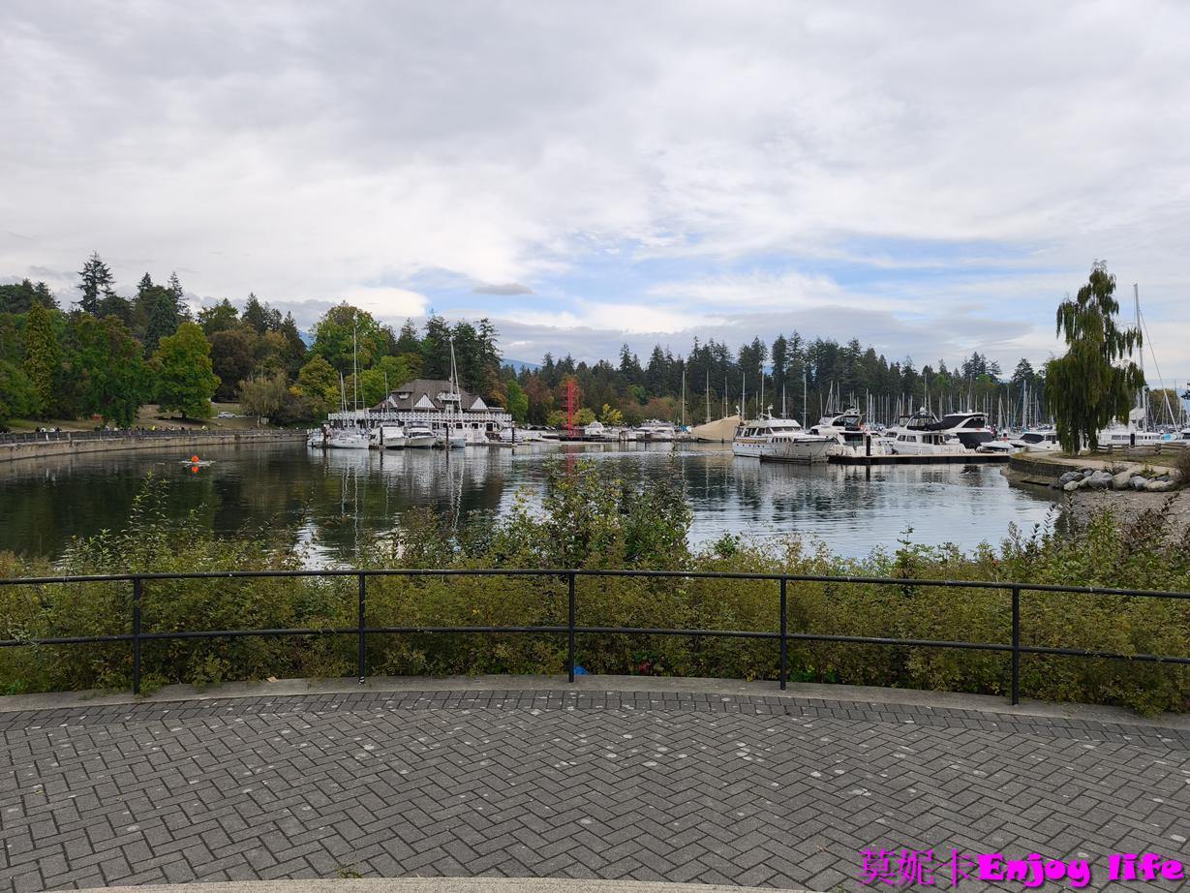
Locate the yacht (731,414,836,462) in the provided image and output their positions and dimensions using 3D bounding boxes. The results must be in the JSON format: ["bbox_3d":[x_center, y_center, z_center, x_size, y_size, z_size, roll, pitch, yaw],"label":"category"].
[{"bbox_3d":[21.800,-1.216,88.800,4.900,5.100,17.800,0,1,-18],"label":"yacht"}]

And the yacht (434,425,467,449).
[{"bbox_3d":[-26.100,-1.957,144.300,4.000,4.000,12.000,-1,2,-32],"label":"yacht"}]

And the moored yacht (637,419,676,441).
[{"bbox_3d":[17.400,-4.441,221.000,12.000,5.400,4.200,-1,2,-32],"label":"moored yacht"}]

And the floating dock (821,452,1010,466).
[{"bbox_3d":[34.000,1.340,84.300,20.000,0.600,3.000,0,1,-8],"label":"floating dock"}]

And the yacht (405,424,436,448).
[{"bbox_3d":[-30.600,-2.002,139.800,4.200,4.300,12.000,-1,2,-31],"label":"yacht"}]

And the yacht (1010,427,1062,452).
[{"bbox_3d":[56.200,-0.599,101.000,3.200,3.300,9.000,0,1,-20],"label":"yacht"}]

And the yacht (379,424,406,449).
[{"bbox_3d":[-34.800,-1.946,137.400,4.200,4.300,12.000,-1,2,-31],"label":"yacht"}]

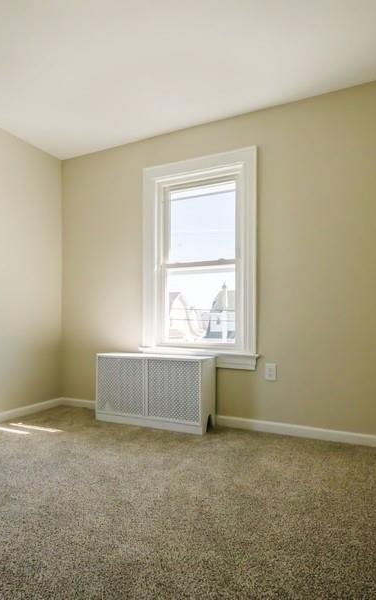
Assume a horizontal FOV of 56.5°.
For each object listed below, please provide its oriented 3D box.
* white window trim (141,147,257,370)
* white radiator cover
[{"bbox_3d":[0.060,-0.309,2.806,1.030,1.665,0.140,-1,-2,26],"label":"white window trim"},{"bbox_3d":[-0.258,0.698,2.751,0.930,0.515,0.260,-1,-2,26],"label":"white radiator cover"}]

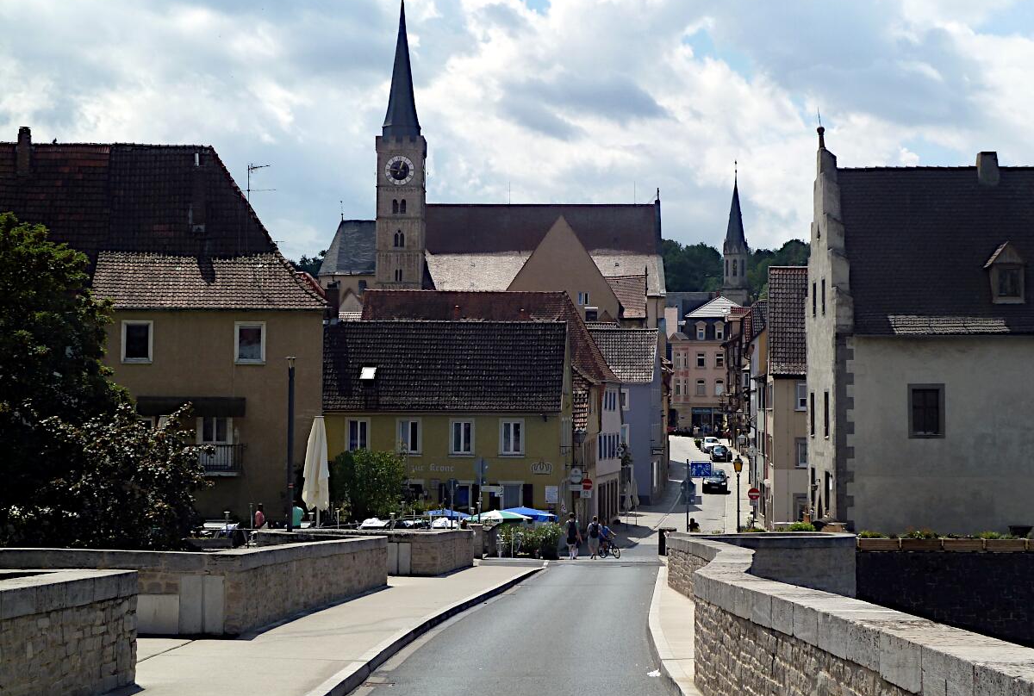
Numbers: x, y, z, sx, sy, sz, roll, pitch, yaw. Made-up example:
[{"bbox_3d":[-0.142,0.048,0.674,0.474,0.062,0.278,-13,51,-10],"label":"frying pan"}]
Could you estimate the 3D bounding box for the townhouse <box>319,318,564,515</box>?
[{"bbox_3d":[-3.401,3.772,83.915,11.500,10.000,8.200,0,-2,0],"label":"townhouse"}]

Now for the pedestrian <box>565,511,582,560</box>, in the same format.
[{"bbox_3d":[2.129,7.158,67.000,0.550,1.770,0.420,0,-2,6],"label":"pedestrian"}]

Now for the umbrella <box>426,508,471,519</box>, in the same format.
[{"bbox_3d":[-2.987,7.907,74.966,2.300,2.100,2.300,0,-2,0],"label":"umbrella"}]

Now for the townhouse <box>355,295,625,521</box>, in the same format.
[{"bbox_3d":[-1.195,3.212,97.452,13.800,12.900,10.000,0,-2,4],"label":"townhouse"}]

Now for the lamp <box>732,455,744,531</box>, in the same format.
[{"bbox_3d":[9.523,6.561,75.937,0.420,3.946,0.420,0,-2,0],"label":"lamp"}]

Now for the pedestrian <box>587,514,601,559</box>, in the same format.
[{"bbox_3d":[2.932,7.207,67.000,0.500,1.670,0.420,0,-2,6],"label":"pedestrian"}]

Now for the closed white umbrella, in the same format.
[{"bbox_3d":[-7.168,4.801,62.923,0.950,4.800,0.950,0,-2,0],"label":"closed white umbrella"}]

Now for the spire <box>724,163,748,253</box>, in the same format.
[{"bbox_3d":[39.785,-25.421,319.734,4.300,16.600,4.300,0,-2,0],"label":"spire"}]

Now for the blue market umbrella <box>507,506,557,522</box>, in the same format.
[{"bbox_3d":[0.482,7.642,72.966,2.400,2.150,2.400,0,-2,0],"label":"blue market umbrella"}]

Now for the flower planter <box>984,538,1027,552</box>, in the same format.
[{"bbox_3d":[18.355,7.396,66.200,1.520,0.480,0.500,0,-2,0],"label":"flower planter"}]

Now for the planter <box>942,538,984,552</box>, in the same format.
[{"bbox_3d":[16.756,7.396,66.200,1.520,0.480,0.500,0,-2,0],"label":"planter"}]

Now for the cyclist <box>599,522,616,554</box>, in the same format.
[{"bbox_3d":[3.608,7.512,68.976,0.550,1.530,1.400,-1,-2,37],"label":"cyclist"}]

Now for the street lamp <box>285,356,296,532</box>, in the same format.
[{"bbox_3d":[-6.904,3.412,53.899,0.380,6.300,0.380,0,-2,0],"label":"street lamp"}]

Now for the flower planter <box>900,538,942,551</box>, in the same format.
[{"bbox_3d":[16.279,7.929,70.991,1.660,0.550,0.500,0,-2,0],"label":"flower planter"}]

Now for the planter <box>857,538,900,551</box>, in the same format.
[{"bbox_3d":[13.578,7.396,66.200,1.520,0.480,0.500,0,-2,0],"label":"planter"}]

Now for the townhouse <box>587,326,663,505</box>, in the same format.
[{"bbox_3d":[4.803,4.485,115.914,9.000,11.400,7.800,0,-2,7],"label":"townhouse"}]

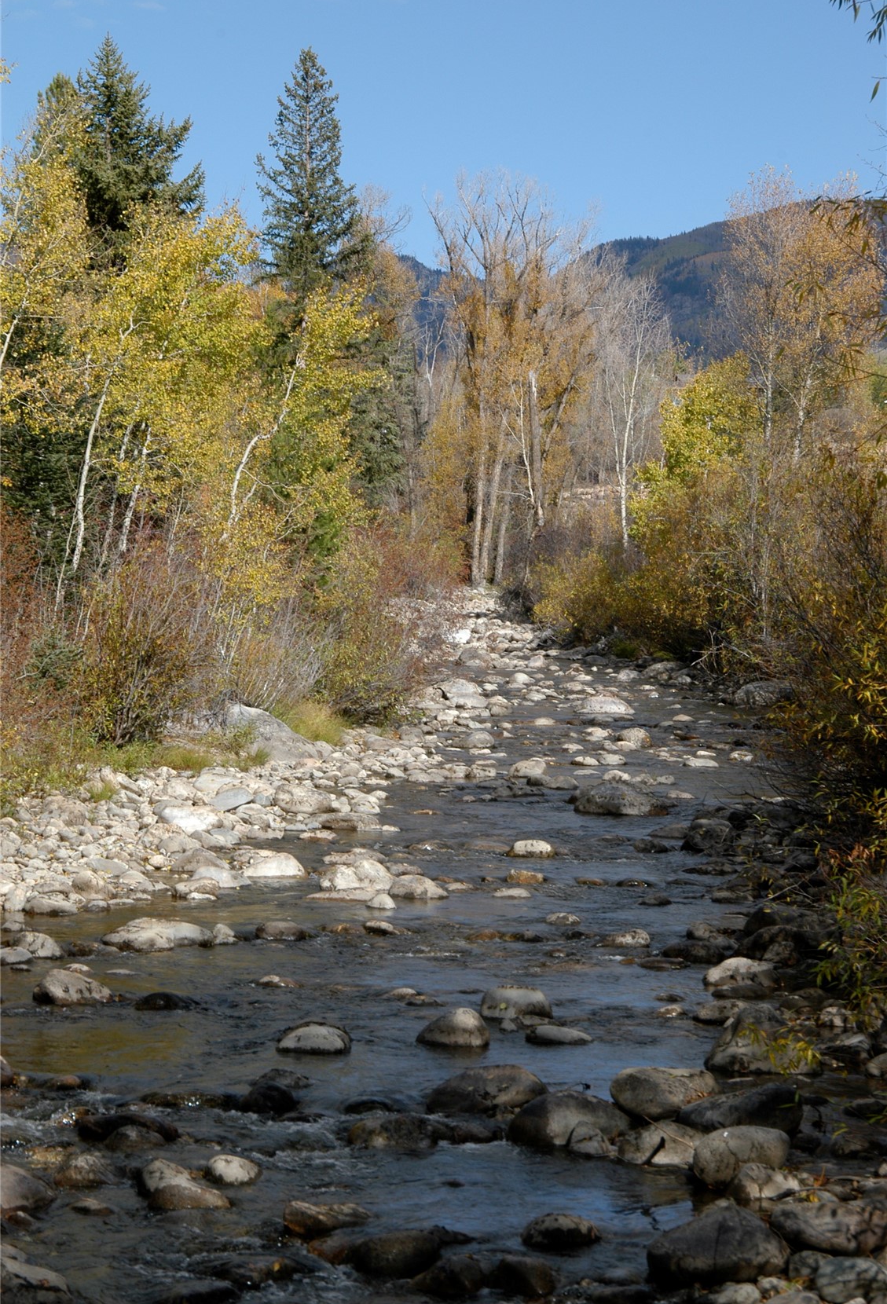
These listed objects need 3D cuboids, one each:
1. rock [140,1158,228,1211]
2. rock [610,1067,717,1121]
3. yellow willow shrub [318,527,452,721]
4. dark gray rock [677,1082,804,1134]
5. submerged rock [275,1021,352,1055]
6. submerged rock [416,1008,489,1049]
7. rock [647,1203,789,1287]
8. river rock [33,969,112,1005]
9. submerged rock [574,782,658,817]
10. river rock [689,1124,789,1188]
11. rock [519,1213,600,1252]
[{"bbox_3d":[-1.171,2.423,13.729,0.410,0.263,0.349,0,1,0],"label":"rock"},{"bbox_3d":[1.150,2.315,15.838,0.560,0.288,0.448,0,1,0],"label":"rock"},{"bbox_3d":[-0.929,-0.425,45.883,2.048,2.945,2.115,0,1,0],"label":"yellow willow shrub"},{"bbox_3d":[1.508,2.323,15.417,0.646,0.274,0.420,0,1,0],"label":"dark gray rock"},{"bbox_3d":[-0.762,2.286,17.820,0.434,0.229,0.326,0,1,0],"label":"submerged rock"},{"bbox_3d":[0.056,2.255,18.054,0.434,0.273,0.369,0,1,0],"label":"submerged rock"},{"bbox_3d":[1.117,2.425,12.370,0.578,0.352,0.462,0,1,0],"label":"rock"},{"bbox_3d":[-2.413,2.196,19.748,0.515,0.259,0.386,0,1,0],"label":"river rock"},{"bbox_3d":[1.924,1.652,33.266,0.971,0.433,0.728,0,1,0],"label":"submerged rock"},{"bbox_3d":[1.389,2.361,14.198,0.468,0.288,0.374,0,1,0],"label":"river rock"},{"bbox_3d":[0.496,2.481,12.902,0.337,0.193,0.269,0,1,0],"label":"rock"}]

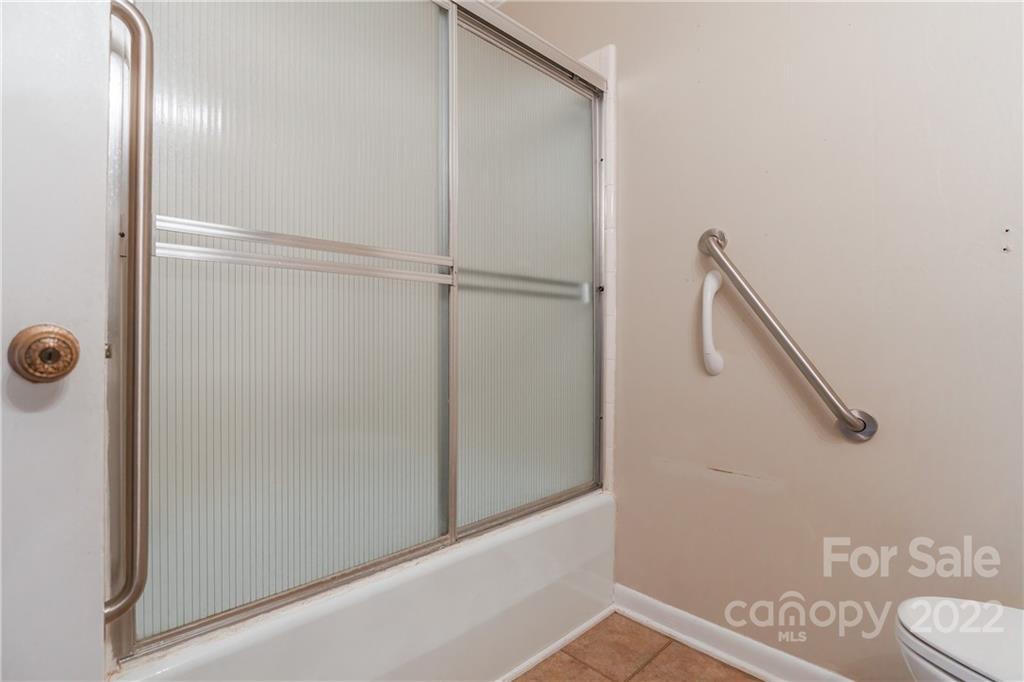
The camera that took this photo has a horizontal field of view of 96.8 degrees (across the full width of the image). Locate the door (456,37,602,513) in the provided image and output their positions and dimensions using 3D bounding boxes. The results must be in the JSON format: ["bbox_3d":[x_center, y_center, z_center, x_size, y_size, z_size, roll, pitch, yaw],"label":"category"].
[{"bbox_3d":[0.060,-0.184,1.405,0.667,1.400,0.035,0,0,-42],"label":"door"}]

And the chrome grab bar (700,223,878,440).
[{"bbox_3d":[0.699,-0.042,1.208,0.074,0.691,0.082,0,-35,-47],"label":"chrome grab bar"}]

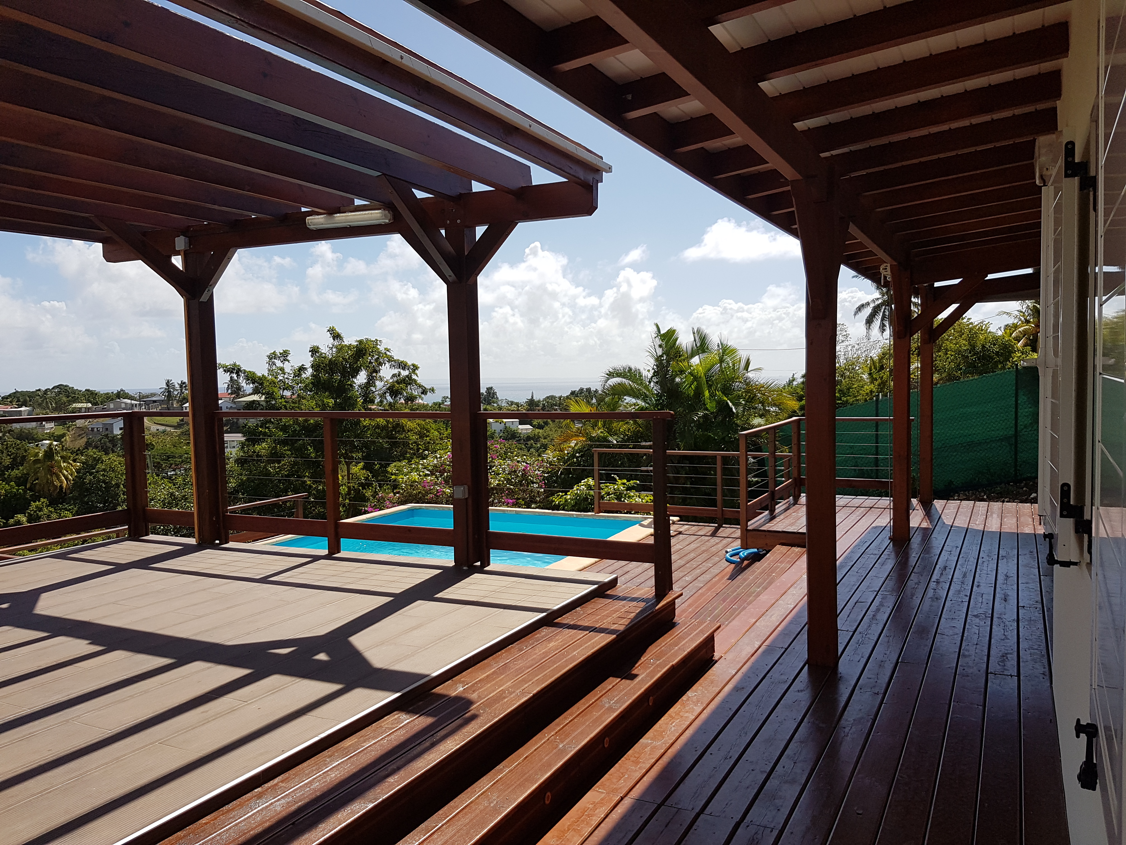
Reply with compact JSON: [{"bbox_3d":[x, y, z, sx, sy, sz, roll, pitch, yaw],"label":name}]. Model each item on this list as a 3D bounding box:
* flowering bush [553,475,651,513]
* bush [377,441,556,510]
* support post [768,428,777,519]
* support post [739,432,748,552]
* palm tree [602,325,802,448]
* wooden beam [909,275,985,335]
[{"bbox_3d":[0.647,1.221,13.323,1.564,0.769,1.100,-1,3,3],"label":"flowering bush"},{"bbox_3d":[-1.580,1.004,14.341,2.939,1.401,1.800,-2,3,-6],"label":"bush"},{"bbox_3d":[2.334,0.550,9.419,0.066,0.955,0.066,0,4,28],"label":"support post"},{"bbox_3d":[1.854,0.700,8.634,0.066,1.196,0.066,0,4,28],"label":"support post"},{"bbox_3d":[2.382,0.248,14.613,3.209,3.867,3.000,-1,3,9],"label":"palm tree"},{"bbox_3d":[3.403,-1.062,7.576,0.778,0.124,0.080,-43,-16,24],"label":"wooden beam"}]

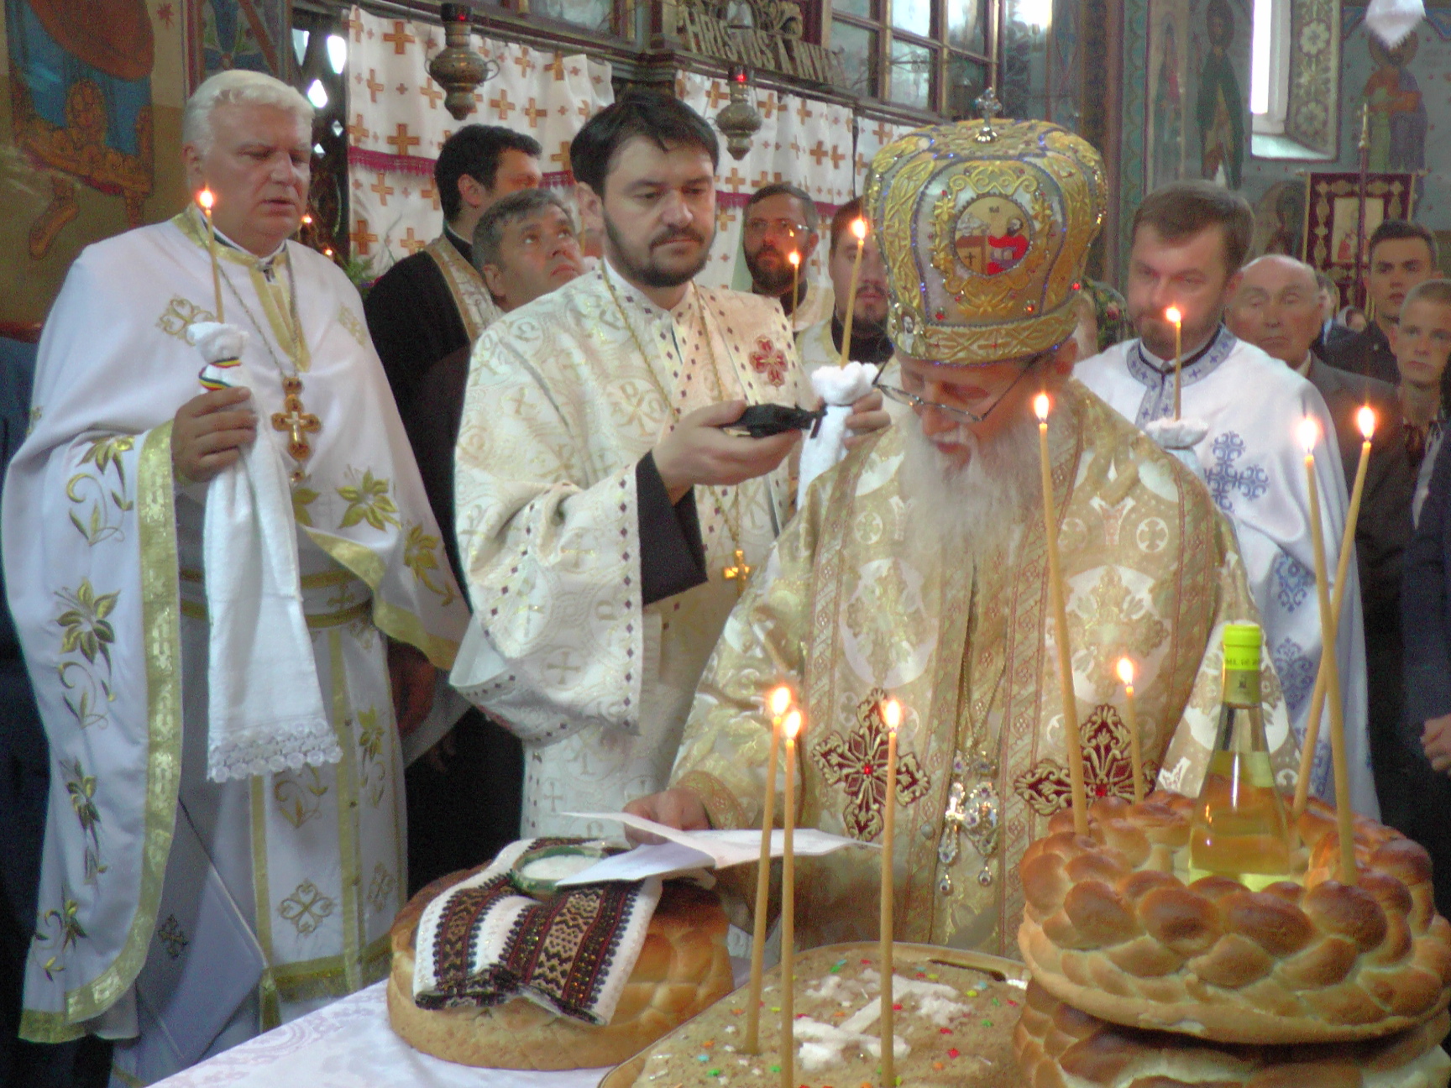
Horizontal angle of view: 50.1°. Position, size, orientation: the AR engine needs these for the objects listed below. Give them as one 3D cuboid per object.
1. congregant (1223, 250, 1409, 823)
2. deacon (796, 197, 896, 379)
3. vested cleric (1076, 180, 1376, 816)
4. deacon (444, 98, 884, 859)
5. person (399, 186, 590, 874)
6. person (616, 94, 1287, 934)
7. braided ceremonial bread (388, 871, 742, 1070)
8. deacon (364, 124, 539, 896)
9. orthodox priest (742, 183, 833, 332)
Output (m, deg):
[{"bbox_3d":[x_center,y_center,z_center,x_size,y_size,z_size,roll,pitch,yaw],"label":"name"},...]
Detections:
[{"bbox_3d":[1.245,0.219,3.339,0.520,1.667,0.320,5,7,32],"label":"congregant"},{"bbox_3d":[0.278,0.154,3.334,0.560,1.766,0.380,1,6,-2],"label":"deacon"},{"bbox_3d":[0.748,0.291,2.442,0.600,1.694,0.460,5,7,35],"label":"vested cleric"},{"bbox_3d":[-0.098,0.284,2.101,0.600,1.752,0.520,-2,7,-28],"label":"deacon"},{"bbox_3d":[-0.403,0.234,2.760,0.340,1.705,0.520,6,8,42],"label":"person"},{"bbox_3d":[0.276,0.347,1.866,0.720,1.689,0.550,2,6,12],"label":"person"},{"bbox_3d":[-0.171,0.419,1.628,0.356,0.105,0.356,1,6,0],"label":"braided ceremonial bread"},{"bbox_3d":[-0.521,0.137,2.982,0.380,1.847,0.550,3,6,15],"label":"deacon"},{"bbox_3d":[0.128,0.088,3.629,0.560,1.831,0.380,3,6,20],"label":"orthodox priest"}]

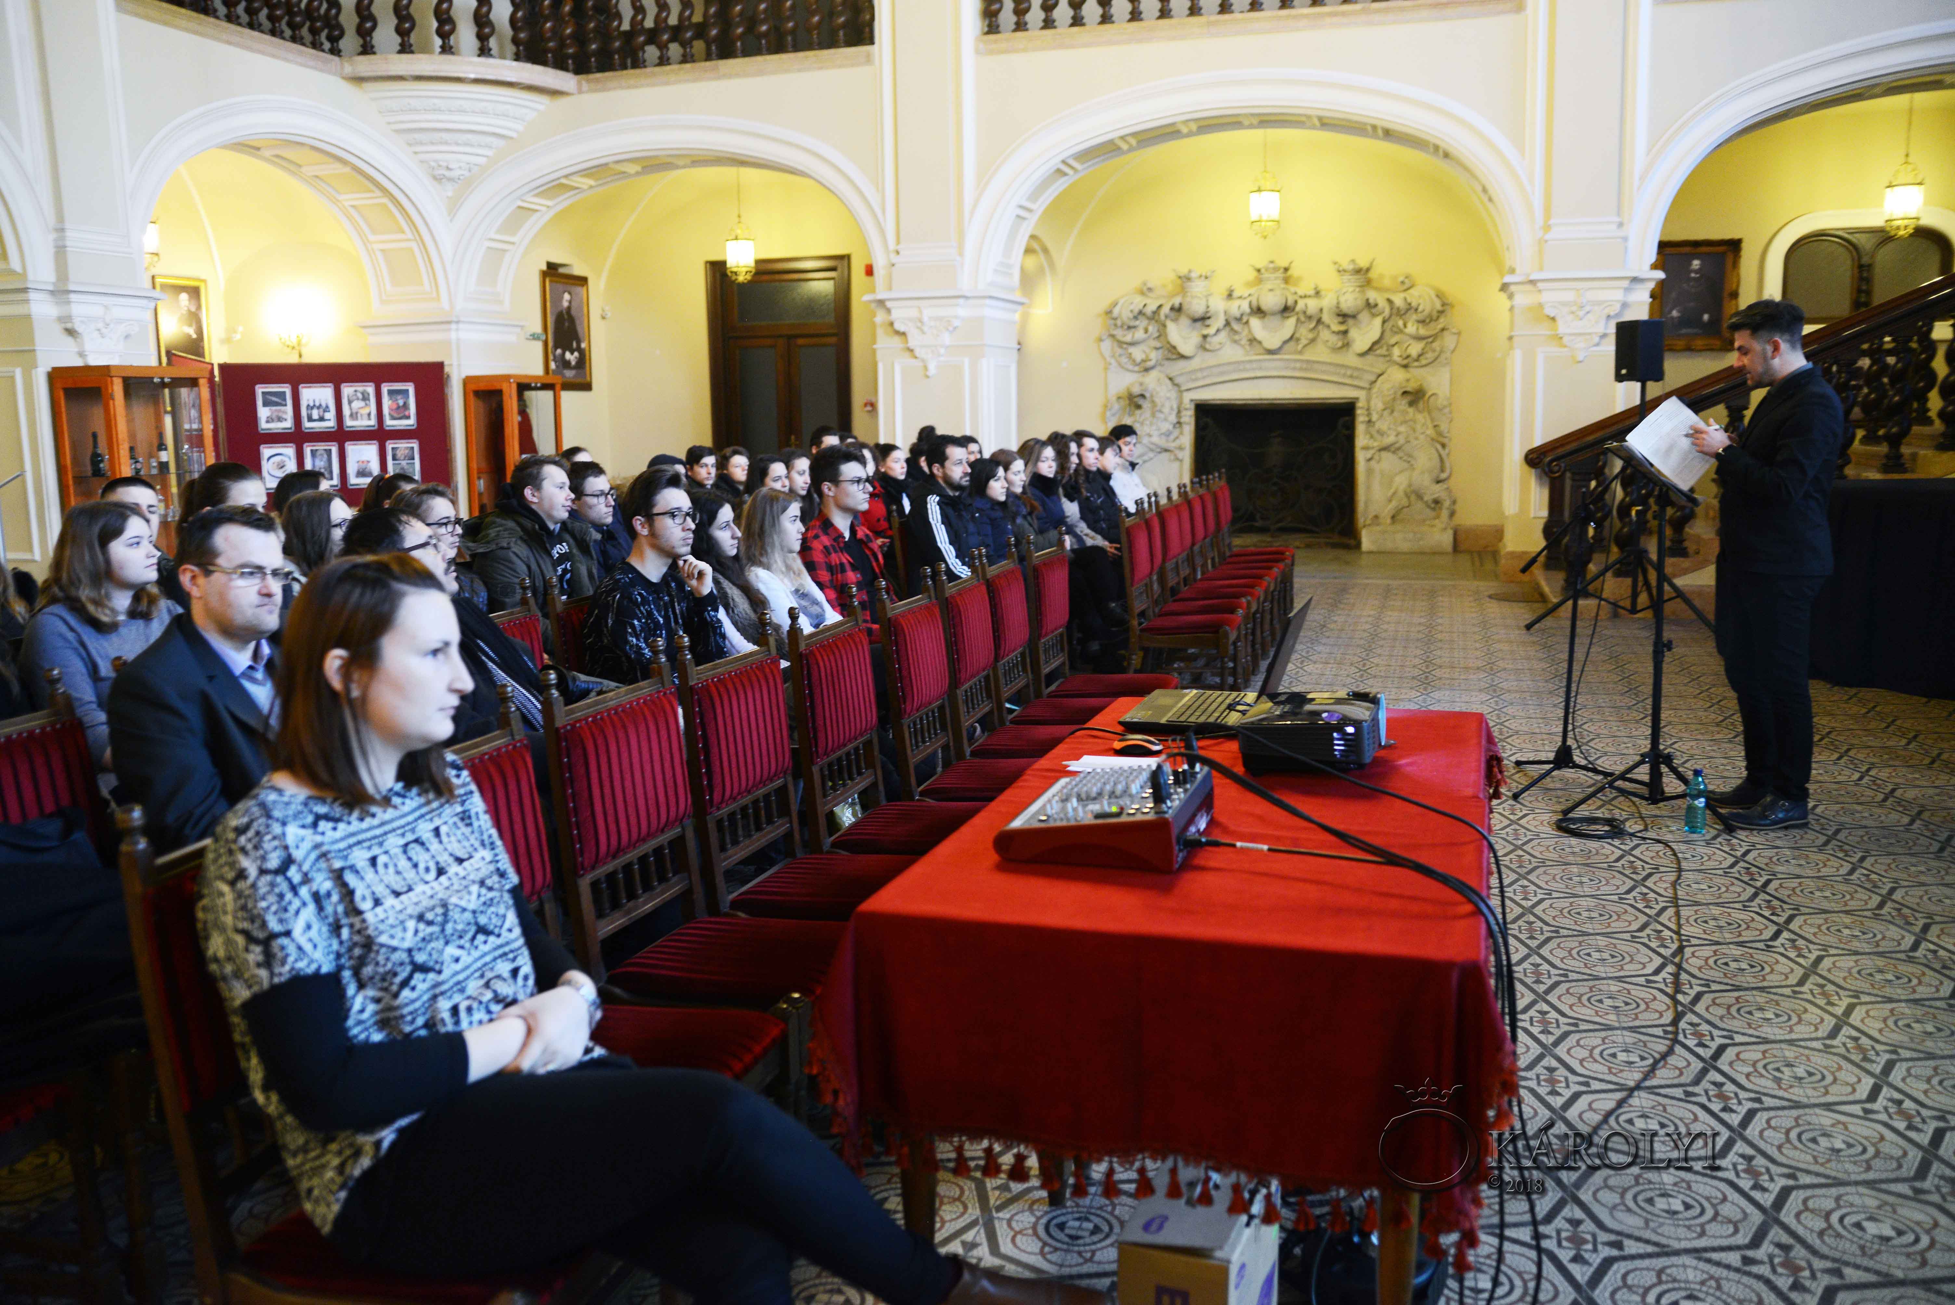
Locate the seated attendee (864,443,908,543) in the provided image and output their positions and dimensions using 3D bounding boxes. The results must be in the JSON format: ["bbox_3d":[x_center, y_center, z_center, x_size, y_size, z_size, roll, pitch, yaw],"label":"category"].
[{"bbox_3d":[-0.260,-0.507,8.534,0.750,1.320,0.460,2,9,18],"label":"seated attendee"}]

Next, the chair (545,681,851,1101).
[{"bbox_3d":[-0.462,0.520,2.866,0.480,1.030,0.440,2,9,17],"label":"chair"}]

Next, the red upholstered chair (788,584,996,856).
[{"bbox_3d":[-0.139,0.380,3.680,0.530,1.045,0.470,1,9,16],"label":"red upholstered chair"}]

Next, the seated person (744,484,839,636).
[{"bbox_3d":[-0.370,0.098,4.754,0.780,1.230,0.450,2,9,18],"label":"seated person"}]

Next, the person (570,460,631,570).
[{"bbox_3d":[-1.106,-0.026,5.429,0.780,1.300,0.500,2,9,18],"label":"person"}]

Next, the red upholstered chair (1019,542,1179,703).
[{"bbox_3d":[0.457,0.076,5.502,0.540,1.030,0.480,2,9,18],"label":"red upholstered chair"}]

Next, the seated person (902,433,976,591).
[{"bbox_3d":[0.092,-0.341,7.256,0.800,1.360,0.520,2,9,17],"label":"seated person"}]

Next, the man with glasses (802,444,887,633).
[{"bbox_3d":[-0.218,-0.033,5.216,0.780,1.350,0.500,2,9,18],"label":"man with glasses"}]

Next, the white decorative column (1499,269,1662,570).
[{"bbox_3d":[4.959,-1.843,12.671,1.140,2.480,1.080,2,9,17],"label":"white decorative column"}]

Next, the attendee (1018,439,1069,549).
[{"bbox_3d":[0.625,-0.584,8.916,0.780,1.310,0.460,4,10,27],"label":"attendee"}]

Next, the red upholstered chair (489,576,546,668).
[{"bbox_3d":[-1.088,0.336,4.091,0.530,1.045,0.470,1,9,16],"label":"red upholstered chair"}]

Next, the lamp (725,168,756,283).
[{"bbox_3d":[-2.559,-4.620,16.396,0.320,1.280,0.320,1,9,16],"label":"lamp"}]

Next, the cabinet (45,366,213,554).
[{"bbox_3d":[-5.964,-1.065,10.917,0.621,1.900,0.771,4,9,28],"label":"cabinet"}]

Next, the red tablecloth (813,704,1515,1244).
[{"bbox_3d":[0.464,0.426,2.771,0.970,0.375,1.780,2,9,18],"label":"red tablecloth"}]

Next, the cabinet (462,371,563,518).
[{"bbox_3d":[-4.597,-1.790,15.299,0.530,1.925,0.880,2,9,17],"label":"cabinet"}]

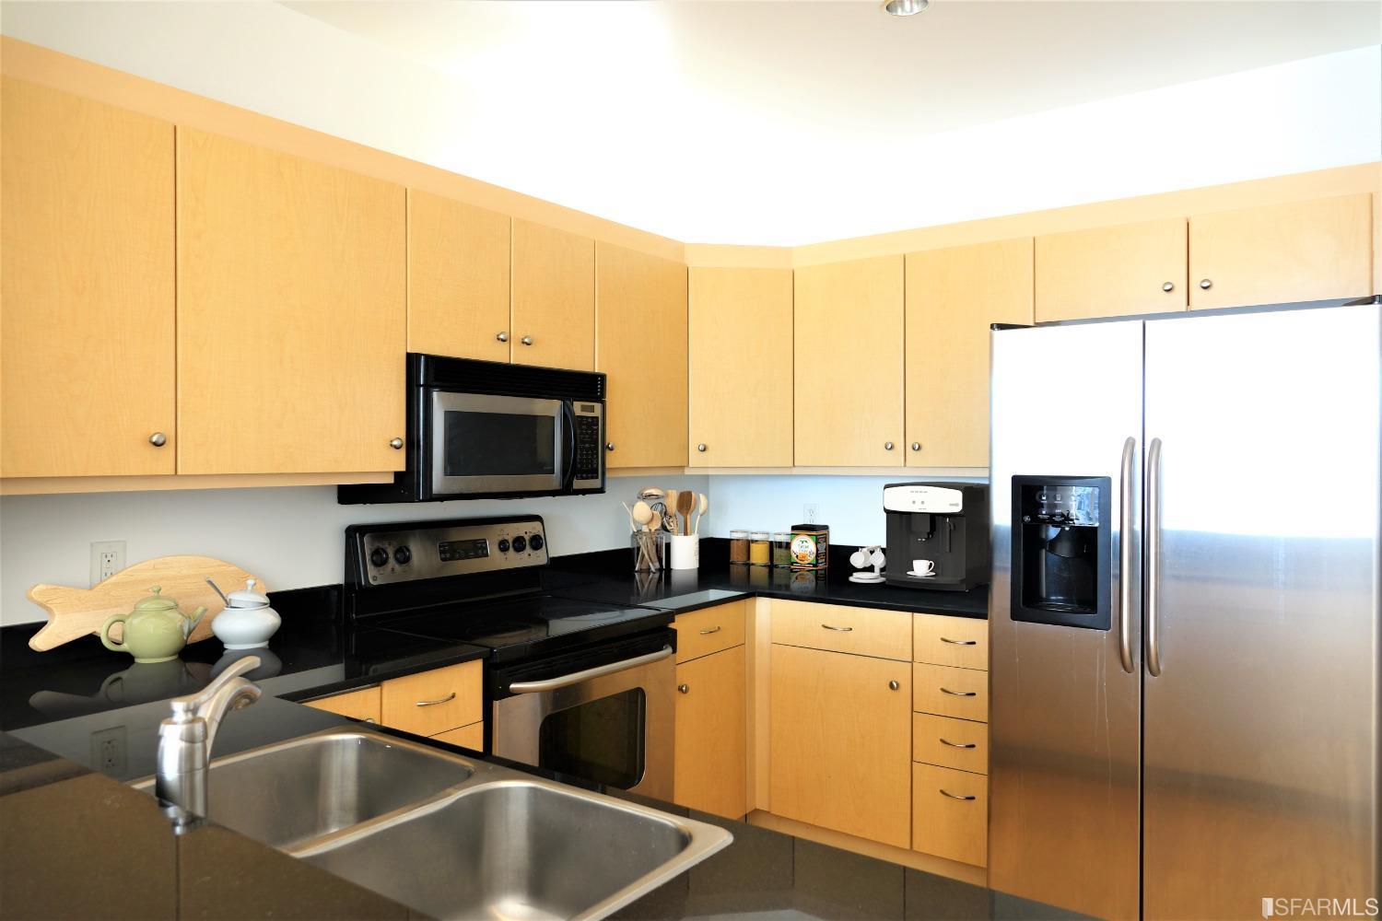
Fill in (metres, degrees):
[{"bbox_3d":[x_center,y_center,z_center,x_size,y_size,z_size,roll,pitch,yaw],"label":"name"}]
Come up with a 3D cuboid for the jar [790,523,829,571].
[{"bbox_3d":[0.507,0.377,3.934,0.128,0.200,0.110,0,0,36],"label":"jar"}]

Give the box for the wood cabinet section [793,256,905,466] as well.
[{"bbox_3d":[0.679,-0.358,3.584,0.457,0.766,0.313,0,0,36],"label":"wood cabinet section"}]

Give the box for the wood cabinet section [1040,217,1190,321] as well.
[{"bbox_3d":[1.415,-0.595,3.049,0.455,0.285,0.313,0,0,36],"label":"wood cabinet section"}]

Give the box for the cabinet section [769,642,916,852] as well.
[{"bbox_3d":[0.675,0.968,3.405,0.535,0.618,0.569,0,0,36],"label":"cabinet section"}]

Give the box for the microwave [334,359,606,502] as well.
[{"bbox_3d":[-0.656,-0.089,2.904,0.405,0.405,0.757,0,0,36],"label":"microwave"}]

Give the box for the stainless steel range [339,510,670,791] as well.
[{"bbox_3d":[-0.516,0.794,2.808,0.710,1.195,0.759,0,0,36],"label":"stainless steel range"}]

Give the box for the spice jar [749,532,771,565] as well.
[{"bbox_3d":[0.305,0.401,4.075,0.083,0.150,0.083,0,0,0],"label":"spice jar"}]

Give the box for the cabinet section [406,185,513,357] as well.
[{"bbox_3d":[-0.786,-0.516,2.741,0.318,0.444,0.380,0,0,36],"label":"cabinet section"}]

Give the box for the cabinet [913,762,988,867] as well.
[{"bbox_3d":[1.021,1.139,3.188,0.290,0.292,0.587,0,0,36],"label":"cabinet"}]

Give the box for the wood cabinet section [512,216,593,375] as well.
[{"bbox_3d":[-0.562,-0.518,3.049,0.318,0.444,0.381,0,0,36],"label":"wood cabinet section"}]

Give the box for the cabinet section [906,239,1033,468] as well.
[{"bbox_3d":[1.047,-0.356,3.317,0.453,0.766,0.313,0,0,36],"label":"cabinet section"}]

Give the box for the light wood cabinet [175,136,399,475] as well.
[{"bbox_3d":[-1.088,-0.352,2.365,0.340,0.771,0.600,0,0,36],"label":"light wood cabinet"}]

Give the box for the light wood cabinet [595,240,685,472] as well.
[{"bbox_3d":[-0.304,-0.357,3.441,0.340,0.771,0.532,0,0,36],"label":"light wood cabinet"}]

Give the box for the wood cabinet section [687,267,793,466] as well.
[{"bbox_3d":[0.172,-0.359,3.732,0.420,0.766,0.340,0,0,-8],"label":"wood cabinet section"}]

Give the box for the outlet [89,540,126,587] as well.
[{"bbox_3d":[-1.402,0.256,2.219,0.009,0.117,0.074,0,0,36],"label":"outlet"}]

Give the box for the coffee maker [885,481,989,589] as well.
[{"bbox_3d":[0.941,0.284,3.562,0.325,0.390,0.290,0,0,36],"label":"coffee maker"}]

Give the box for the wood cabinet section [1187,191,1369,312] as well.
[{"bbox_3d":[1.780,-0.593,2.784,0.448,0.285,0.313,0,0,36],"label":"wood cabinet section"}]

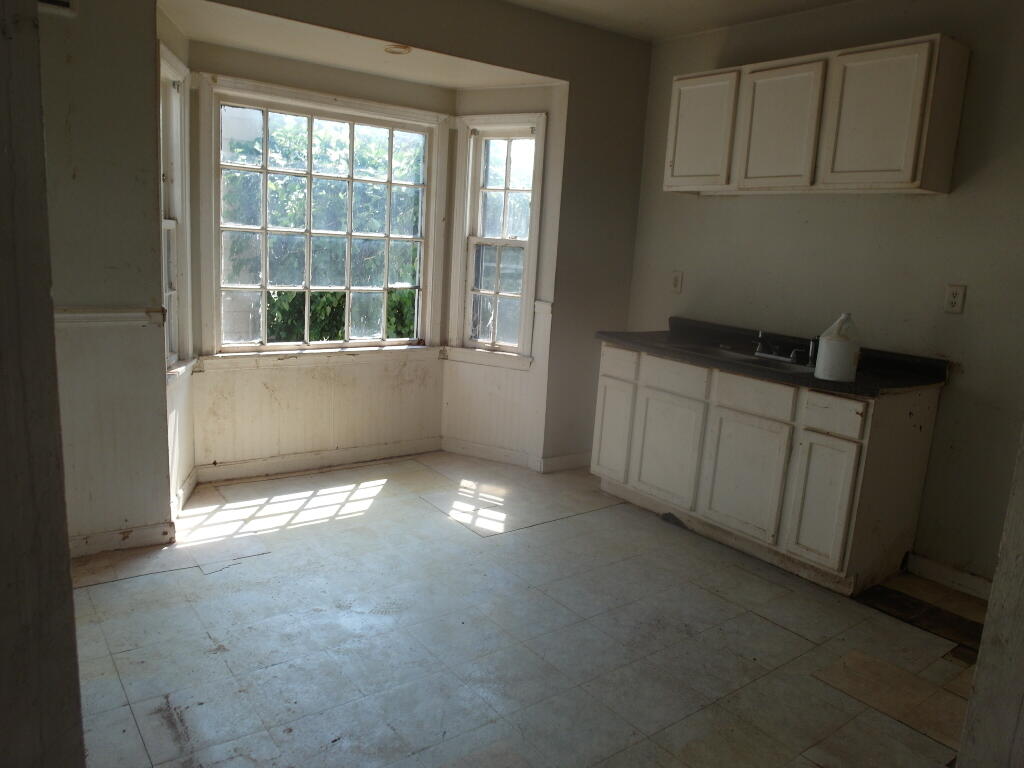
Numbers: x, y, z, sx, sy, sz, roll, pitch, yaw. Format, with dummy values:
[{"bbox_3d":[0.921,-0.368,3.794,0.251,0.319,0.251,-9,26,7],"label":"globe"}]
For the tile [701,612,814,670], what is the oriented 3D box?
[{"bbox_3d":[0.920,0.960,2.660,0.304,0.010,0.304,-5,13,-36],"label":"tile"}]

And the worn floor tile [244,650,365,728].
[{"bbox_3d":[-0.653,0.930,2.176,0.305,0.006,0.305,-4,13,-37],"label":"worn floor tile"}]

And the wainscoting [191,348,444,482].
[{"bbox_3d":[-1.093,0.158,4.323,1.600,0.705,0.030,-4,13,-37],"label":"wainscoting"}]

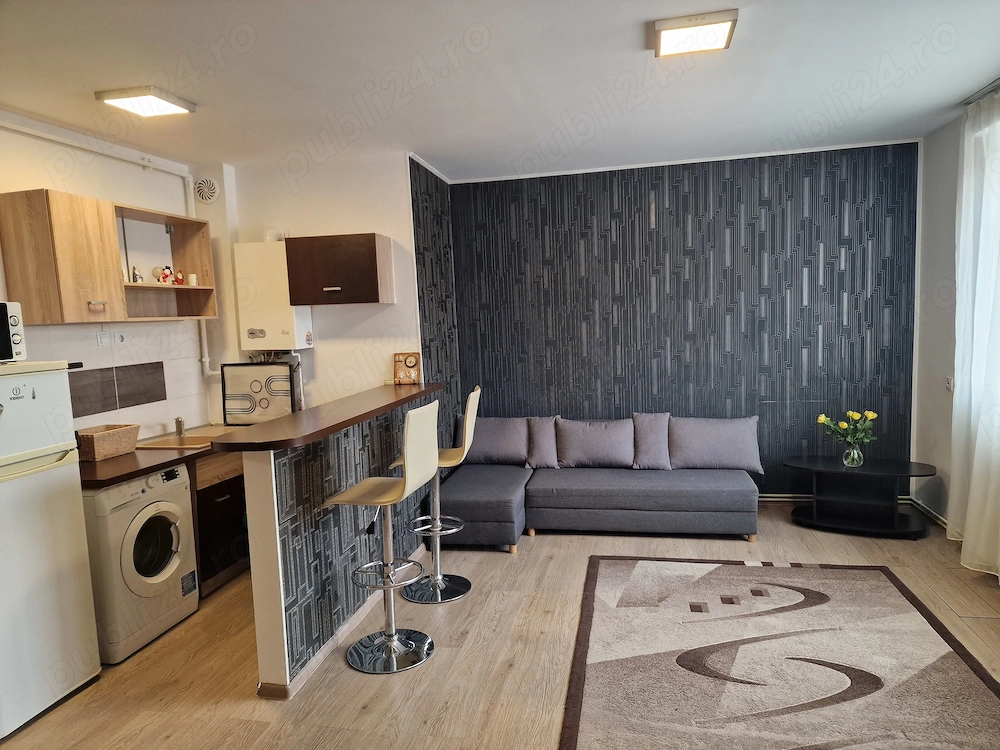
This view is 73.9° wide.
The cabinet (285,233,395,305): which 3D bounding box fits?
[{"bbox_3d":[-1.047,-0.685,4.402,0.613,0.437,0.303,-1,6,12],"label":"cabinet"}]

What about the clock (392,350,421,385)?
[{"bbox_3d":[-0.625,-0.040,4.517,0.168,0.212,0.045,-1,0,12],"label":"clock"}]

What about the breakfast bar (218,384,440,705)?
[{"bbox_3d":[-0.761,0.679,3.597,0.405,1.040,2.082,-1,5,12],"label":"breakfast bar"}]

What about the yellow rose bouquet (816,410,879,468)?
[{"bbox_3d":[2.308,0.414,4.418,0.361,0.384,0.340,1,6,28],"label":"yellow rose bouquet"}]

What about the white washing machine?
[{"bbox_3d":[-1.897,0.868,3.225,0.540,0.821,0.595,-1,5,12],"label":"white washing machine"}]

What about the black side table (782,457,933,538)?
[{"bbox_3d":[2.396,0.811,4.474,0.900,0.424,0.420,1,6,28],"label":"black side table"}]

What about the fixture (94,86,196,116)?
[{"bbox_3d":[-1.685,-1.300,3.182,0.296,0.039,0.301,-1,5,12],"label":"fixture"}]

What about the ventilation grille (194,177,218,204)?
[{"bbox_3d":[-1.995,-1.249,4.507,0.186,0.186,0.030,-1,6,12],"label":"ventilation grille"}]

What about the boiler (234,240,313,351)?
[{"bbox_3d":[-1.562,-0.541,4.596,0.407,0.732,0.238,-1,5,12],"label":"boiler"}]

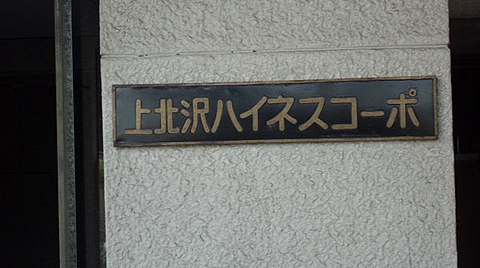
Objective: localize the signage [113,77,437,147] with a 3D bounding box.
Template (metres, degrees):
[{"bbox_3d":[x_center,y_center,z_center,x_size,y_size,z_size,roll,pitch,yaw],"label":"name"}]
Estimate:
[{"bbox_3d":[0.099,-0.061,3.785,0.900,0.173,0.025,-2,-2,4],"label":"signage"}]

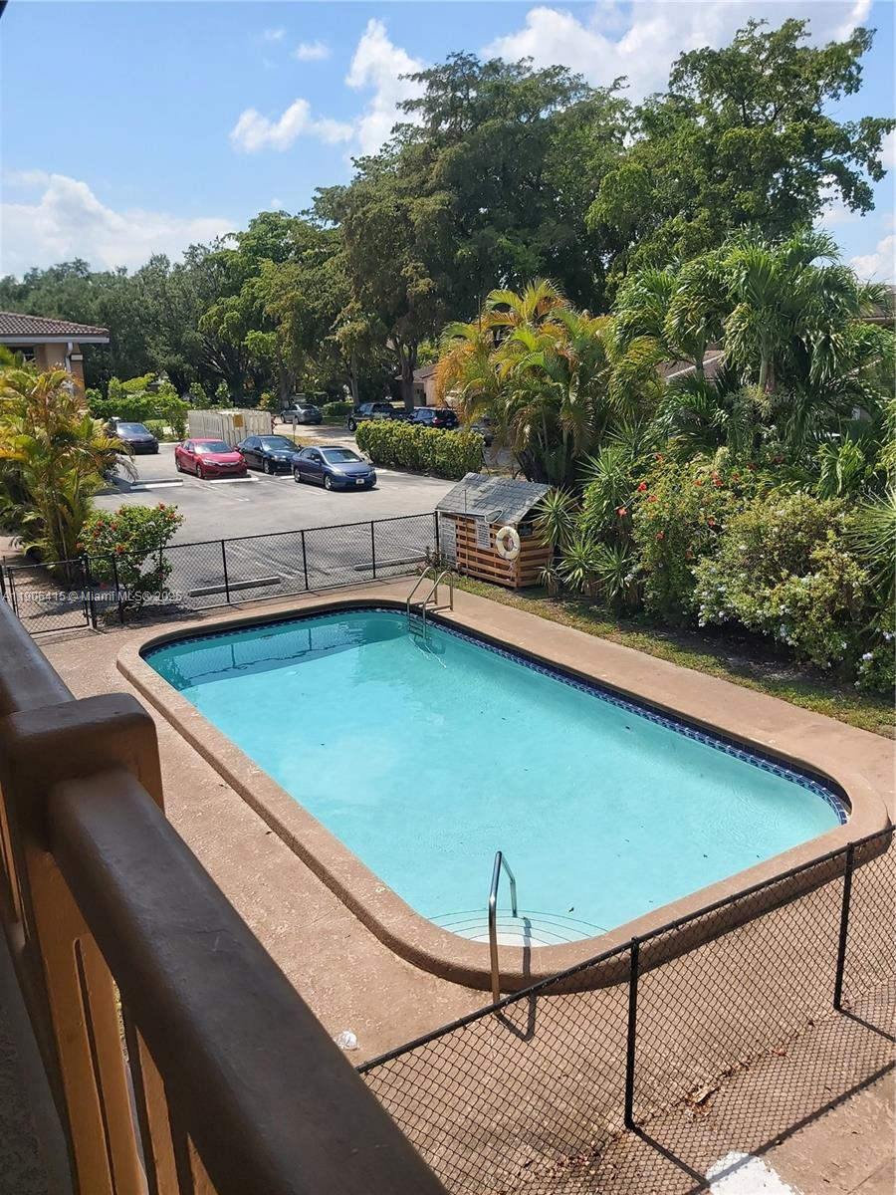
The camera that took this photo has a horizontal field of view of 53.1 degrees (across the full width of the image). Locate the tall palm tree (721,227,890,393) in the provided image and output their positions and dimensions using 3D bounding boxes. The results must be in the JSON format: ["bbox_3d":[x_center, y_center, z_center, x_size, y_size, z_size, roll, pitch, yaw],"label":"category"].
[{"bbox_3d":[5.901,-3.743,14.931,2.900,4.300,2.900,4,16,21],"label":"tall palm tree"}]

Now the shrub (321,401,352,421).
[{"bbox_3d":[-9.072,-15.435,74.000,2.900,1.500,2.200,-10,17,-32],"label":"shrub"}]

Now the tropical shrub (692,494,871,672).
[{"bbox_3d":[5.040,-0.450,13.743,2.100,2.205,2.577,-10,17,-31],"label":"tropical shrub"}]

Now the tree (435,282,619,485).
[{"bbox_3d":[2.630,-7.010,30.200,6.000,6.900,5.400,0,14,5],"label":"tree"}]

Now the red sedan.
[{"bbox_3d":[-10.021,-5.937,37.795,1.800,1.416,4.630,-11,17,-32],"label":"red sedan"}]

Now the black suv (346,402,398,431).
[{"bbox_3d":[-5.057,-12.407,61.801,1.980,1.900,4.950,-10,17,-31],"label":"black suv"}]

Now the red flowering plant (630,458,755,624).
[{"bbox_3d":[4.150,-0.988,15.280,1.650,2.550,1.950,-10,17,-32],"label":"red flowering plant"}]

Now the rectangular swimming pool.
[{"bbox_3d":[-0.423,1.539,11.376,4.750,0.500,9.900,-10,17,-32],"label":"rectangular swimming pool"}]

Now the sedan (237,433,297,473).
[{"bbox_3d":[-7.580,-6.160,38.640,1.790,1.450,4.660,-10,17,-31],"label":"sedan"}]

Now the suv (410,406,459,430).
[{"bbox_3d":[-1.271,-11.411,58.038,1.880,1.690,4.650,-10,17,-31],"label":"suv"}]

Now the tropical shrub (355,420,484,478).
[{"bbox_3d":[-1.388,-6.303,37.775,1.350,1.800,9.600,-9,16,-27],"label":"tropical shrub"}]

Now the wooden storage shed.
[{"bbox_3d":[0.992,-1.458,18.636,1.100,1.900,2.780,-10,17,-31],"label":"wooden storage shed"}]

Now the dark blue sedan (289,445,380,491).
[{"bbox_3d":[-4.235,-4.869,33.178,1.755,1.435,4.490,-10,17,-31],"label":"dark blue sedan"}]

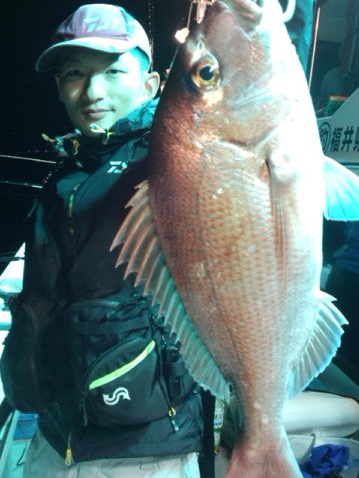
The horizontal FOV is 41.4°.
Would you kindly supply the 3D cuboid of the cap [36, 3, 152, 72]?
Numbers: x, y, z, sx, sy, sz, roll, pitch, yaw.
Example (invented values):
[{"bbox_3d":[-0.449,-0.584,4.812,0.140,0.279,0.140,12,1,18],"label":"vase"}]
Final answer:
[{"bbox_3d":[-0.150,-0.357,0.850,0.180,0.140,0.265,1,12,5],"label":"cap"}]

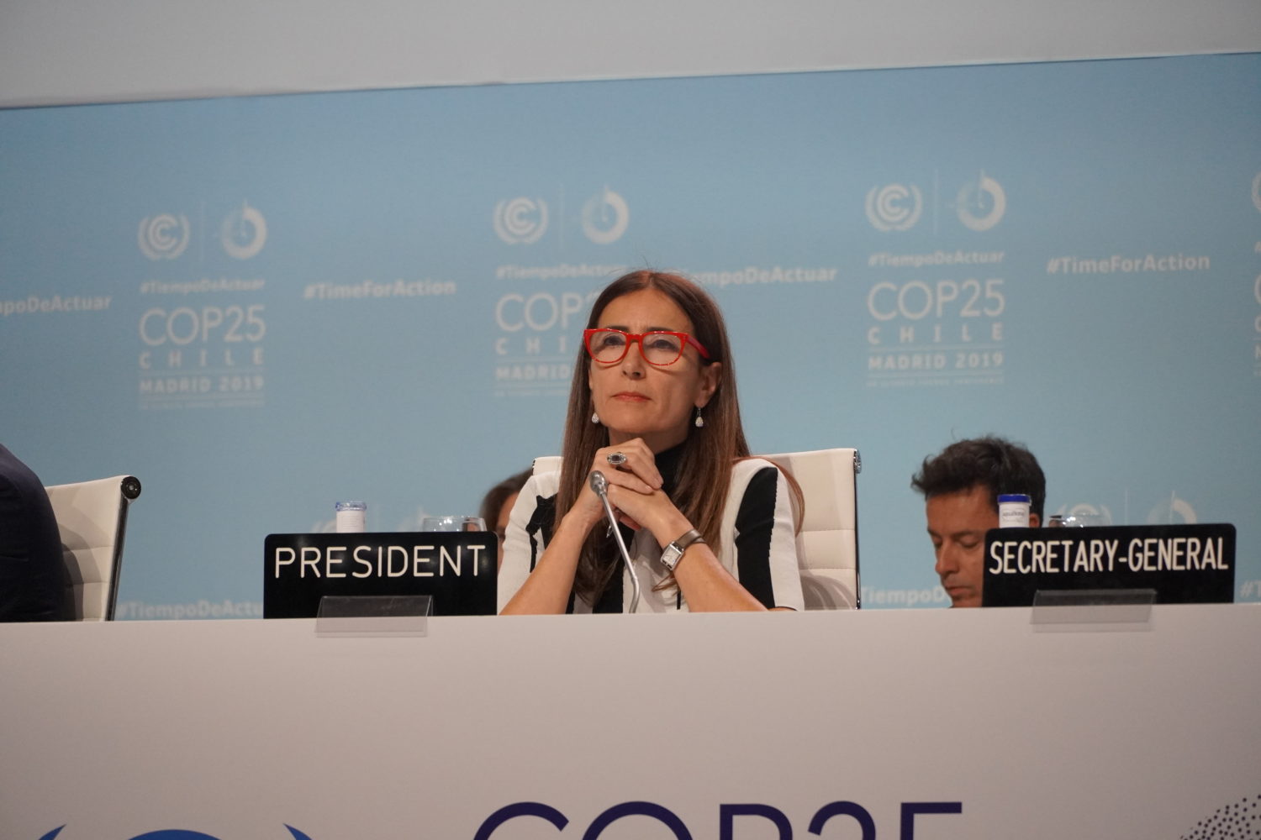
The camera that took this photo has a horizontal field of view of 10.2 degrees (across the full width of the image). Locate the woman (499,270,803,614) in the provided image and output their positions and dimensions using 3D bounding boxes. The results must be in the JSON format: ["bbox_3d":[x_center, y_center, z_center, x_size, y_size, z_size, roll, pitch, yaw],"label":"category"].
[{"bbox_3d":[-0.018,0.428,8.808,0.470,1.281,0.700,0,-7,13],"label":"woman"}]

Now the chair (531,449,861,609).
[{"bbox_3d":[-0.030,0.543,8.878,0.570,1.070,0.620,-2,-7,22],"label":"chair"}]

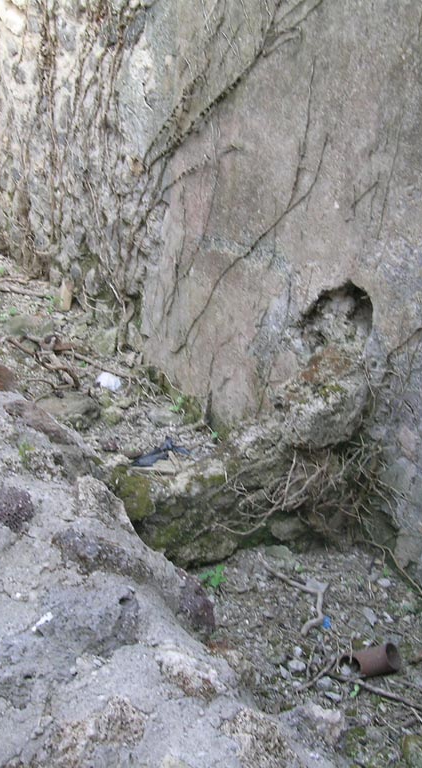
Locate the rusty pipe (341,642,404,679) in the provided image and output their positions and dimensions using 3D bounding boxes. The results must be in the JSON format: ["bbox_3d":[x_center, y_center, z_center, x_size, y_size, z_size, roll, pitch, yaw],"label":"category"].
[{"bbox_3d":[0.423,0.723,2.168,0.135,0.074,0.074,-11,13,27],"label":"rusty pipe"}]

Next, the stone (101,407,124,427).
[{"bbox_3d":[-0.382,0.126,3.209,0.085,0.060,0.075,-2,20,-7],"label":"stone"}]

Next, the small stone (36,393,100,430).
[{"bbox_3d":[-0.559,0.110,3.181,0.240,0.110,0.180,-4,20,-10],"label":"small stone"}]

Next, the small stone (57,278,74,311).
[{"bbox_3d":[-0.801,-0.493,4.563,0.088,0.176,0.069,-3,20,-10],"label":"small stone"}]

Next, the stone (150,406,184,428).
[{"bbox_3d":[-0.172,0.129,3.200,0.130,0.060,0.100,-1,20,-3],"label":"stone"}]

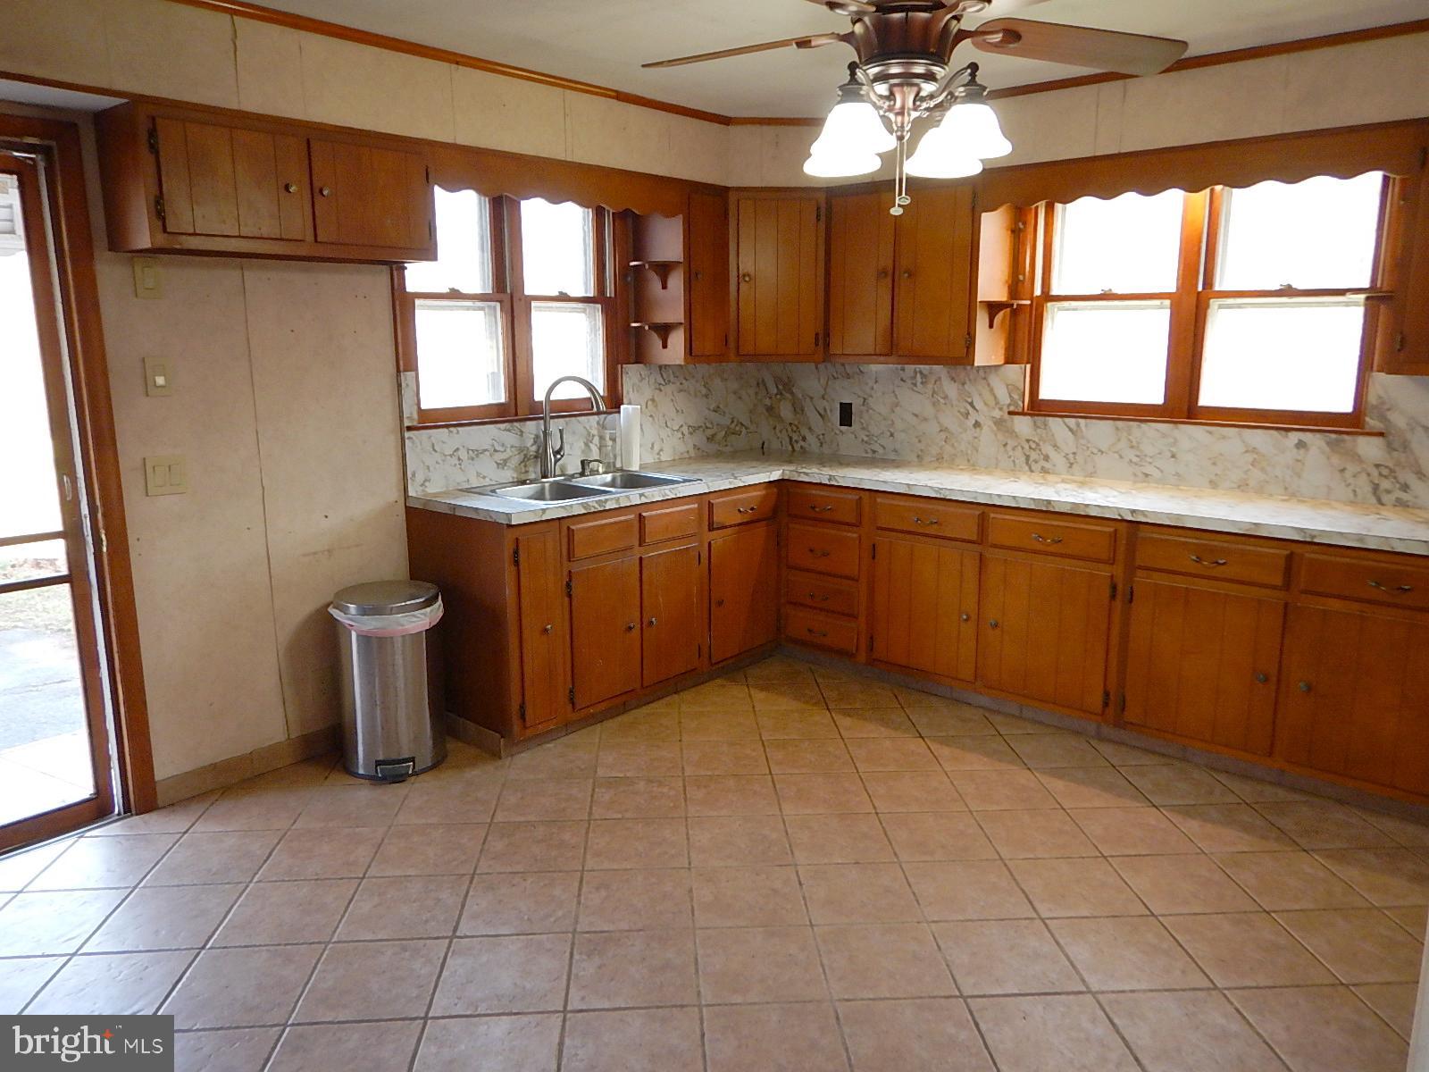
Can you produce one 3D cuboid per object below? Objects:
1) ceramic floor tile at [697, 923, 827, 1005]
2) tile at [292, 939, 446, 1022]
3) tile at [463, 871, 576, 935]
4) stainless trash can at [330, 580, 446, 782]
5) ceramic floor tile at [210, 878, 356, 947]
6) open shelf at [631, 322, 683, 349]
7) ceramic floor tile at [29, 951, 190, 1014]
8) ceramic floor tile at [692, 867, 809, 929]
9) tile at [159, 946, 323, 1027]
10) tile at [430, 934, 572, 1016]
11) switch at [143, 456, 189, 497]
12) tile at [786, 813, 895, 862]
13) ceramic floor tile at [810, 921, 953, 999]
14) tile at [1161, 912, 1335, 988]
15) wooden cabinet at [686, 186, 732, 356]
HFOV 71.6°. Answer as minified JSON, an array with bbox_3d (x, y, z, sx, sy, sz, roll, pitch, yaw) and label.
[{"bbox_3d":[0.112,1.056,2.432,0.303,0.010,0.303,-1,11,-3],"label":"ceramic floor tile"},{"bbox_3d":[-0.813,1.064,2.379,0.303,0.010,0.303,-1,11,-3],"label":"tile"},{"bbox_3d":[-0.523,1.002,2.696,0.302,0.010,0.302,-1,11,-3],"label":"tile"},{"bbox_3d":[-1.156,0.507,3.556,0.350,0.630,0.365,-3,12,-18],"label":"stainless trash can"},{"bbox_3d":[-1.128,0.999,2.625,0.302,0.010,0.302,-1,11,-3],"label":"ceramic floor tile"},{"bbox_3d":[-0.266,-0.888,4.394,0.240,0.115,0.130,10,15,41],"label":"open shelf"},{"bbox_3d":[-1.412,1.062,2.305,0.302,0.010,0.302,-1,11,-3],"label":"ceramic floor tile"},{"bbox_3d":[0.094,0.998,2.735,0.303,0.010,0.303,-1,11,-3],"label":"ceramic floor tile"},{"bbox_3d":[-1.118,1.069,2.351,0.302,0.010,0.302,-1,11,-3],"label":"tile"},{"bbox_3d":[-0.503,1.060,2.396,0.302,0.010,0.302,-1,11,-3],"label":"tile"},{"bbox_3d":[-1.747,-0.190,3.162,0.012,0.118,0.118,10,15,41],"label":"switch"},{"bbox_3d":[0.385,0.936,3.056,0.303,0.010,0.303,-1,11,-3],"label":"tile"},{"bbox_3d":[0.416,1.042,2.428,0.302,0.010,0.302,-1,11,-3],"label":"ceramic floor tile"},{"bbox_3d":[1.328,1.034,2.477,0.302,0.010,0.302,-1,11,-3],"label":"tile"},{"bbox_3d":[-0.118,-1.183,4.517,0.280,0.750,0.270,10,15,41],"label":"wooden cabinet"}]

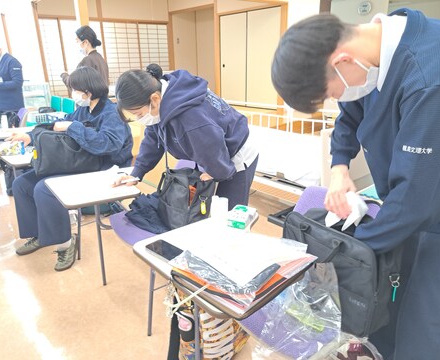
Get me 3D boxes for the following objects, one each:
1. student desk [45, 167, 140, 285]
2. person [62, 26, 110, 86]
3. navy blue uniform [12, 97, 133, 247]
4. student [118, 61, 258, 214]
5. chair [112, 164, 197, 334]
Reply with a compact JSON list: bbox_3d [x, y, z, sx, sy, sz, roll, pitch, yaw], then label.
[{"bbox_3d":[-0.709,0.319,1.986,0.440,0.650,0.560,-13,23,-32],"label":"student desk"},{"bbox_3d":[-1.068,-0.495,2.925,0.420,1.580,0.460,-6,20,-14],"label":"person"},{"bbox_3d":[-0.921,-0.045,2.235,0.740,1.000,0.540,-9,21,-23],"label":"navy blue uniform"},{"bbox_3d":[-0.169,0.046,1.848,0.720,1.240,0.500,-5,20,-11],"label":"student"},{"bbox_3d":[-0.339,0.245,1.985,0.540,0.780,0.500,-13,23,-32],"label":"chair"}]

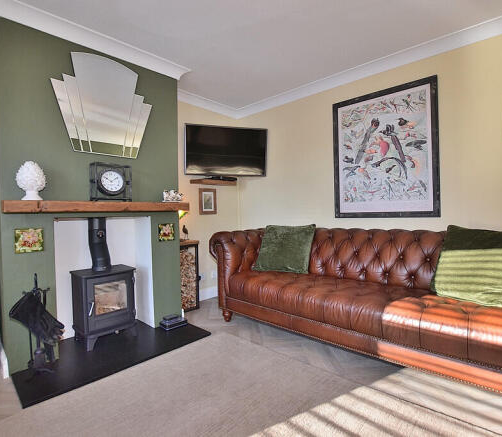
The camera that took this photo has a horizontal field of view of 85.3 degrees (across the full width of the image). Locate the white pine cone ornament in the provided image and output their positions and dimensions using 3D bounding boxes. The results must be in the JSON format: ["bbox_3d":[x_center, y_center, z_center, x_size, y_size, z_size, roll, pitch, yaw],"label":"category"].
[{"bbox_3d":[-1.428,-0.242,1.774,0.149,0.253,0.151,2,4,44],"label":"white pine cone ornament"}]

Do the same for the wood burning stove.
[{"bbox_3d":[-1.215,0.508,2.275,0.318,1.016,0.413,2,4,44],"label":"wood burning stove"}]

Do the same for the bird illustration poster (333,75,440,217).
[{"bbox_3d":[1.178,-0.575,2.478,0.882,1.132,0.030,2,4,44],"label":"bird illustration poster"}]

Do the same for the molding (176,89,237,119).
[{"bbox_3d":[-0.523,-1.382,3.347,0.089,0.086,1.059,2,4,44],"label":"molding"}]

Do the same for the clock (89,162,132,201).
[{"bbox_3d":[-1.079,-0.270,2.127,0.129,0.275,0.254,2,4,44],"label":"clock"}]

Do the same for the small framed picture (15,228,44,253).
[{"bbox_3d":[-1.484,0.152,1.833,0.014,0.158,0.155,2,4,44],"label":"small framed picture"}]

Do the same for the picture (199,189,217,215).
[{"bbox_3d":[-0.529,-0.211,3.439,0.020,0.322,0.275,2,4,44],"label":"picture"}]

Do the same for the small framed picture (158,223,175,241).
[{"bbox_3d":[-0.786,0.133,2.566,0.014,0.165,0.160,2,4,44],"label":"small framed picture"}]

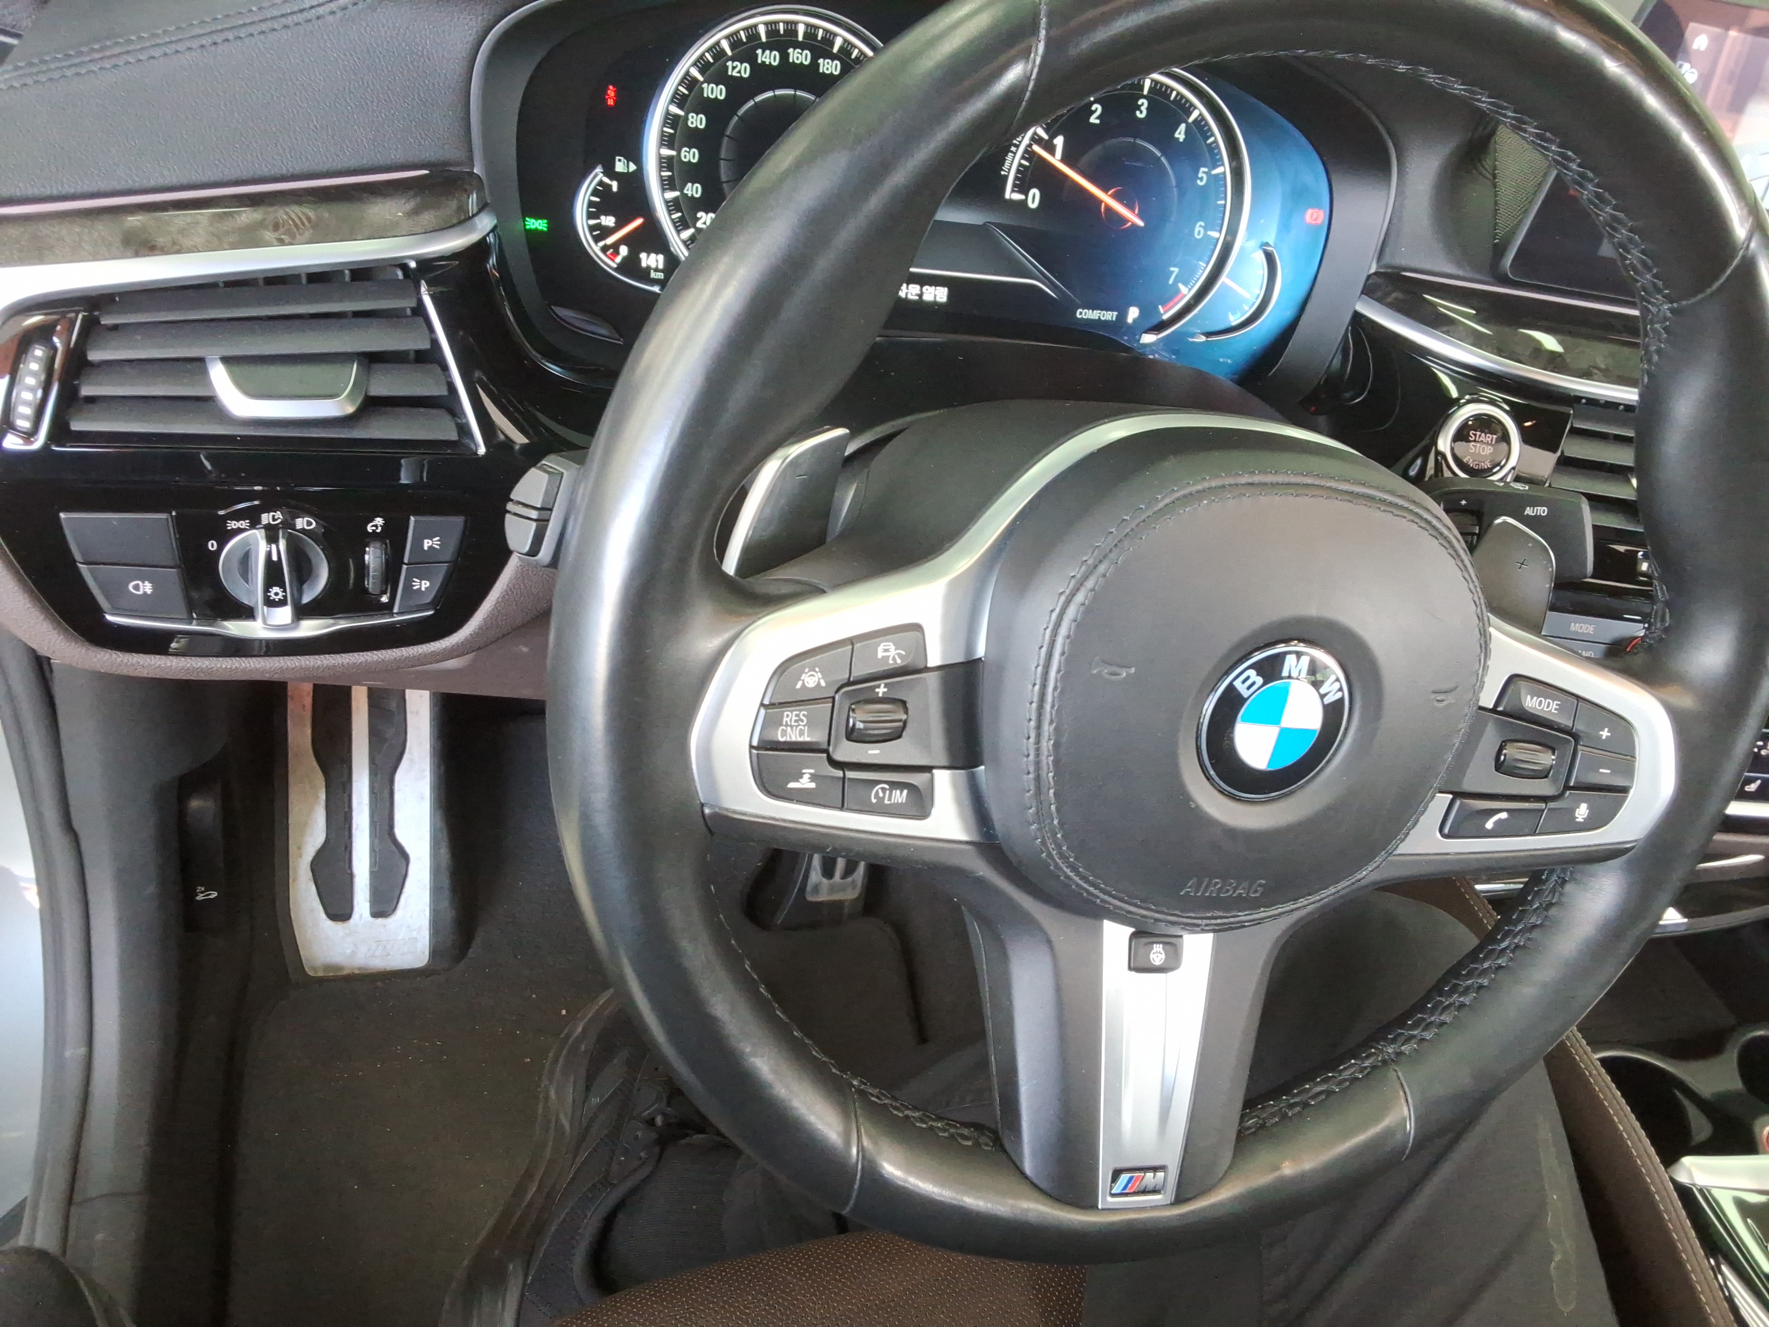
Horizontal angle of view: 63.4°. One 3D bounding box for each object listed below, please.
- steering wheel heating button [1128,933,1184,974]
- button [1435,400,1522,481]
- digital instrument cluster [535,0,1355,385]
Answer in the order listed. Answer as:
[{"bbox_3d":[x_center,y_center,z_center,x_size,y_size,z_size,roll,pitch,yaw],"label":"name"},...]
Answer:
[{"bbox_3d":[0.078,0.084,0.412,0.018,0.012,0.005,5,5,-21],"label":"steering wheel heating button"},{"bbox_3d":[0.261,-0.097,0.627,0.036,0.036,0.012,14,16,-4],"label":"button"},{"bbox_3d":[0.027,-0.187,0.569,0.340,0.128,0.030,0,21,-20],"label":"digital instrument cluster"}]

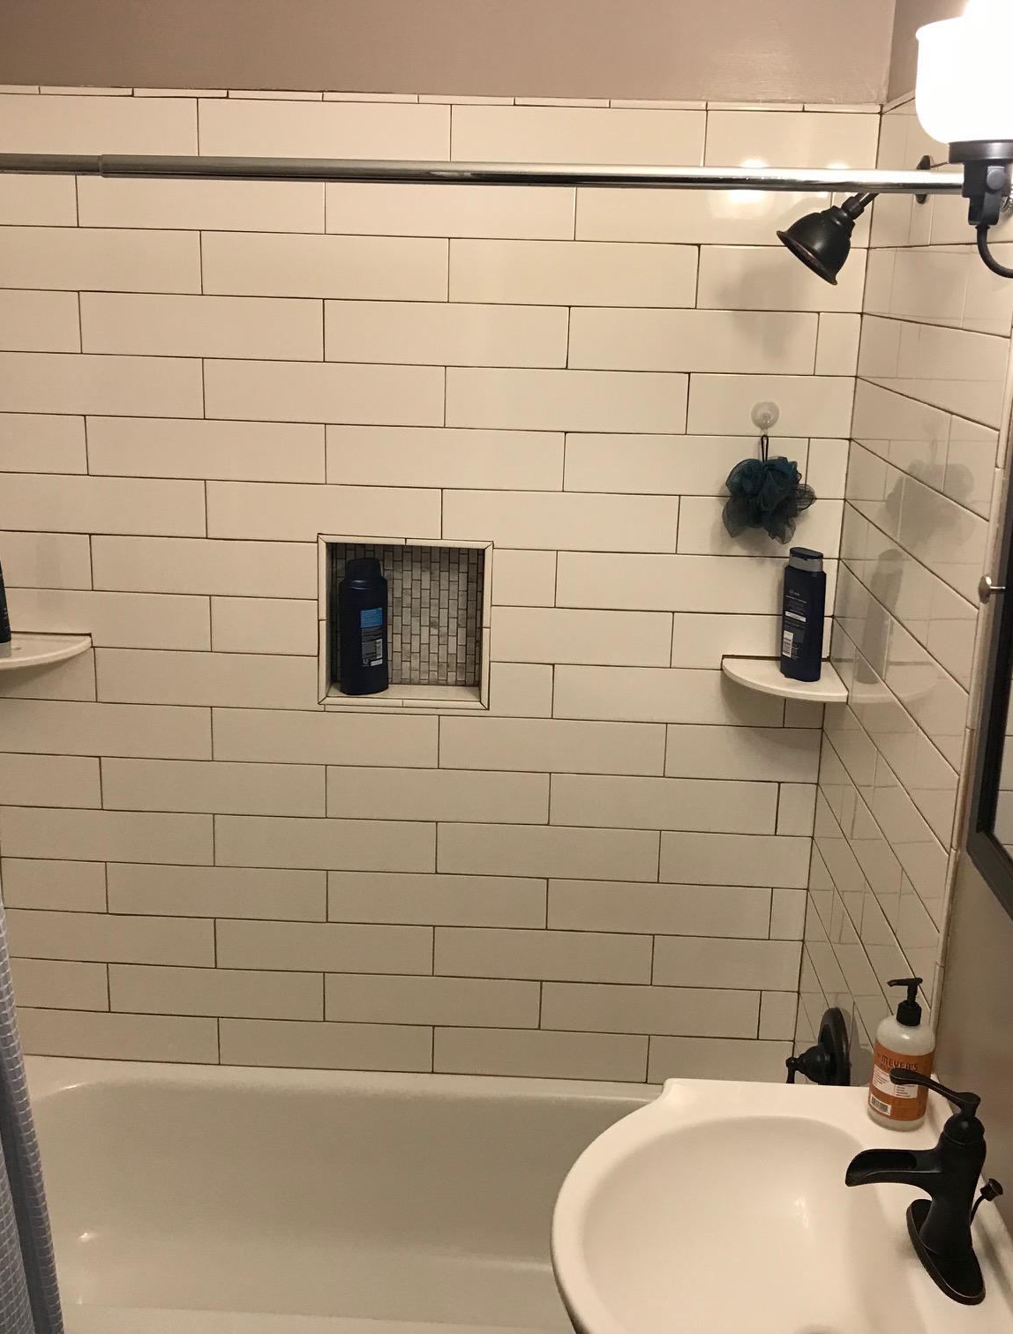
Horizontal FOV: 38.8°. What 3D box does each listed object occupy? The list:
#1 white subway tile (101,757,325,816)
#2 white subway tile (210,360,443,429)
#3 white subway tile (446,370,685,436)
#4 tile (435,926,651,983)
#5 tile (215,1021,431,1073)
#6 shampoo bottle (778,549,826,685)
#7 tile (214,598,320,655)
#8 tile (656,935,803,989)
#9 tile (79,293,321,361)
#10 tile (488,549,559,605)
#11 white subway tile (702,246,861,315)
[{"bbox_3d":[-0.531,0.218,2.612,0.406,0.101,0.010,2,15,1],"label":"white subway tile"},{"bbox_3d":[-0.308,-0.463,2.435,0.407,0.101,0.010,2,15,1],"label":"white subway tile"},{"bbox_3d":[0.103,-0.449,2.424,0.407,0.101,0.010,2,15,1],"label":"white subway tile"},{"bbox_3d":[0.071,0.537,2.683,0.406,0.100,0.009,2,15,1],"label":"tile"},{"bbox_3d":[-0.343,0.720,2.745,0.406,0.098,0.010,2,15,1],"label":"tile"},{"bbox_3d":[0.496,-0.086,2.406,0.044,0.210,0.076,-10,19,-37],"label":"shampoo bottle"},{"bbox_3d":[-0.426,-0.073,2.536,0.190,0.100,0.010,2,15,1],"label":"tile"},{"bbox_3d":[0.412,0.552,2.687,0.275,0.101,0.009,2,15,1],"label":"tile"},{"bbox_3d":[-0.506,-0.570,2.406,0.406,0.101,0.010,2,15,1],"label":"tile"},{"bbox_3d":[0.032,-0.155,2.513,0.110,0.101,0.009,2,15,1],"label":"tile"},{"bbox_3d":[0.454,-0.640,2.373,0.273,0.101,0.009,2,15,1],"label":"white subway tile"}]

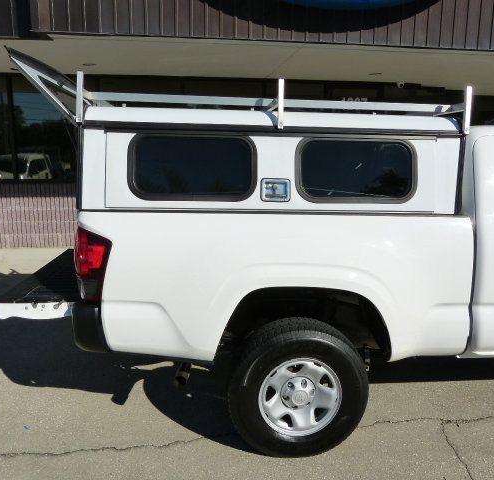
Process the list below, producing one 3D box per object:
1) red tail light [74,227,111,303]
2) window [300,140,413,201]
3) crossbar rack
[{"bbox_3d":[-0.749,0.111,2.276,0.172,0.365,0.165,1,9,-5],"label":"red tail light"},{"bbox_3d":[0.564,-0.355,2.353,0.627,0.330,0.035,1,-2,-5],"label":"window"},{"bbox_3d":[0.117,-0.780,2.975,1.990,0.250,1.360,1,9,-5],"label":"crossbar rack"}]

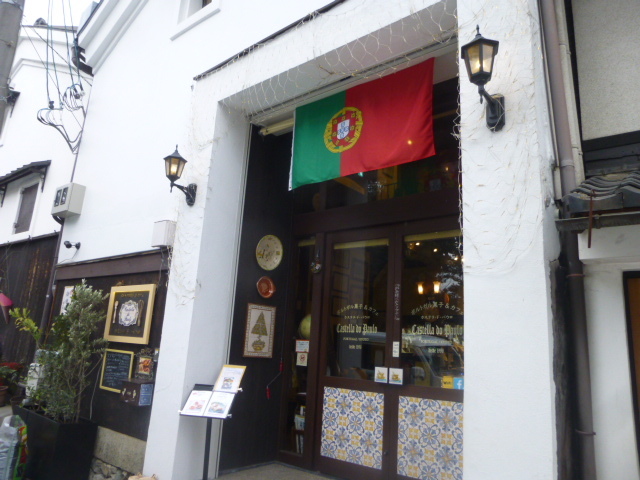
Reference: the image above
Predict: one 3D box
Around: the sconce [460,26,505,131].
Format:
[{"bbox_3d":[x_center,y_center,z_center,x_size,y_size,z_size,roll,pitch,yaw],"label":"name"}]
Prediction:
[{"bbox_3d":[0.975,-0.987,2.732,0.231,0.592,0.368,-7,-17,39],"label":"sconce"}]

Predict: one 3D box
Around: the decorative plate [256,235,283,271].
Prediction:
[{"bbox_3d":[-0.554,0.145,5.146,0.050,0.402,0.409,-7,-17,39],"label":"decorative plate"}]

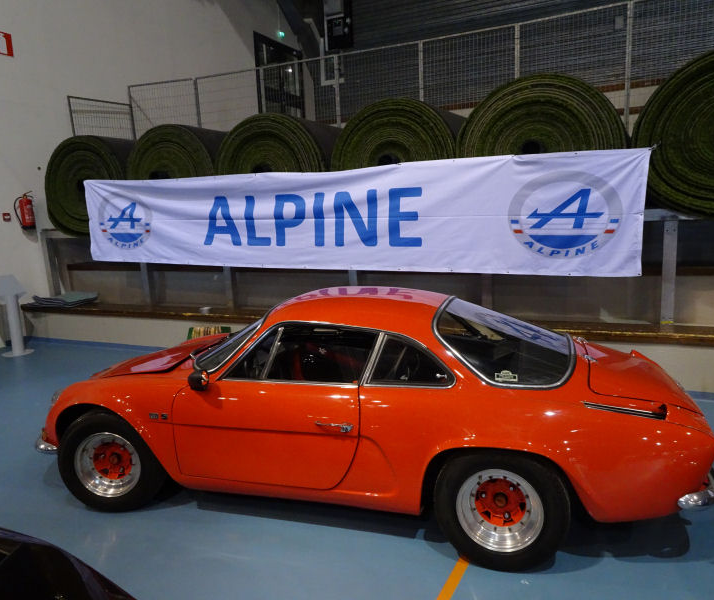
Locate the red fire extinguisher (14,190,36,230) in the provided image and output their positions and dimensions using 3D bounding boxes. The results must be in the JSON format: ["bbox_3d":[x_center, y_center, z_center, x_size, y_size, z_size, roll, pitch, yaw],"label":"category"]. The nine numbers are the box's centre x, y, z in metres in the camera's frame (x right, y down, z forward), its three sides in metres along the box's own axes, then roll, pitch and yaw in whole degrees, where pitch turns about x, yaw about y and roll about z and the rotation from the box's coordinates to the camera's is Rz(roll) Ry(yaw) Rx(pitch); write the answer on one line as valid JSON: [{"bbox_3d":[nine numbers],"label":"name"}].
[{"bbox_3d":[-4.631,-1.247,7.726,0.170,0.550,0.210,2,10,25],"label":"red fire extinguisher"}]

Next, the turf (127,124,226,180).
[{"bbox_3d":[-1.964,-1.650,7.830,1.460,1.350,2.000,2,10,25],"label":"turf"}]

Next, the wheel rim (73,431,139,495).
[{"bbox_3d":[-1.351,0.887,3.105,0.370,0.370,0.170,-2,9,4],"label":"wheel rim"}]

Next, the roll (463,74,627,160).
[{"bbox_3d":[2.062,-1.520,5.947,1.470,1.350,2.000,2,10,25],"label":"roll"}]

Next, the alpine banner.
[{"bbox_3d":[-0.588,-0.905,6.135,6.720,1.100,0.080,3,10,25],"label":"alpine banner"}]

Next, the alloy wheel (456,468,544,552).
[{"bbox_3d":[0.641,0.895,2.474,0.370,0.370,0.180,0,9,18],"label":"alloy wheel"}]

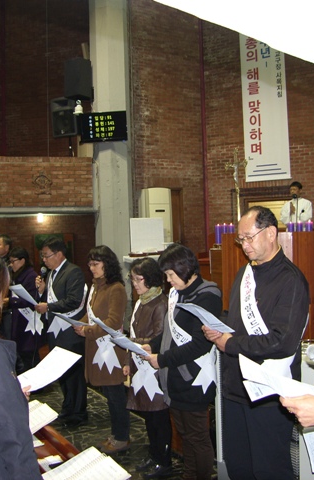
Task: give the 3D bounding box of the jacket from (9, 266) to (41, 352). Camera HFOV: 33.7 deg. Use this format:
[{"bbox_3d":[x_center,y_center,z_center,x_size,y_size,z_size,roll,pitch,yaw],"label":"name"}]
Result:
[{"bbox_3d":[-1.318,0.691,5.150,0.330,0.860,0.430,-1,-3,-30],"label":"jacket"}]

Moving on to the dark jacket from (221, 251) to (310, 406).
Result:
[{"bbox_3d":[0.493,0.389,2.330,0.370,0.710,0.490,-1,-3,-25],"label":"dark jacket"}]

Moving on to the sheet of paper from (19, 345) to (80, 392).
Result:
[{"bbox_3d":[-0.431,0.500,2.000,0.280,0.050,0.210,-38,27,-18],"label":"sheet of paper"}]

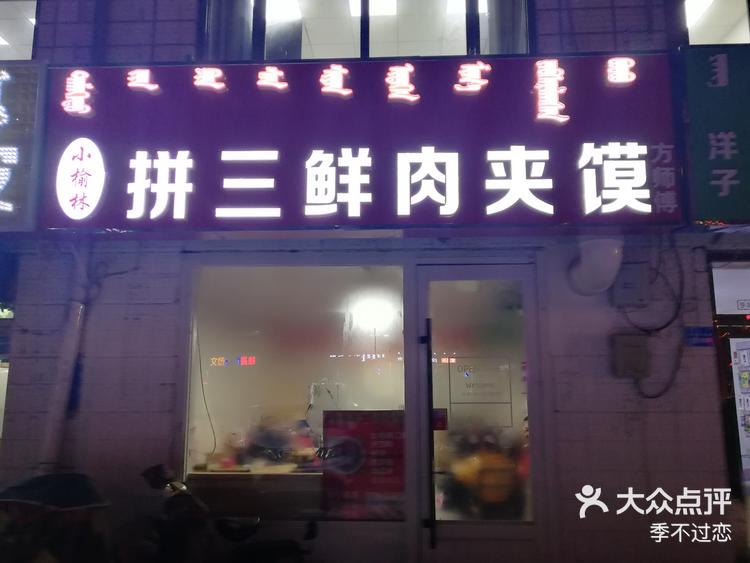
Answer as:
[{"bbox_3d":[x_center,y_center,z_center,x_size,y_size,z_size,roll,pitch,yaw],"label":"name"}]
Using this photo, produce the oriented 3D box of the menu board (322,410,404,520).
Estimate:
[{"bbox_3d":[-0.071,1.300,4.161,0.590,0.755,0.030,-1,-9,2],"label":"menu board"}]

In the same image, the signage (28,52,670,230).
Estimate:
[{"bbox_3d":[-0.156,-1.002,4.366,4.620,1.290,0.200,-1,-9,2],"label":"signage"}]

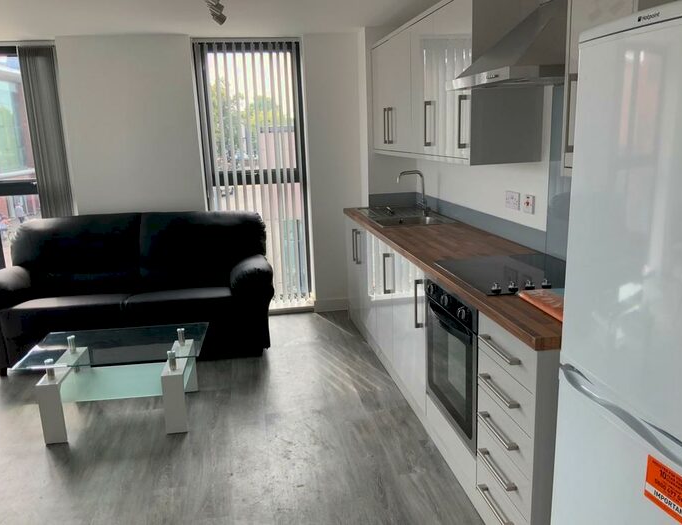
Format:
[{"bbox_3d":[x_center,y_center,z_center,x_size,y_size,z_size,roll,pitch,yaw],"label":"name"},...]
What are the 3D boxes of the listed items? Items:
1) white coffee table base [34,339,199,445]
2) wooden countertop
[{"bbox_3d":[-1.190,0.700,3.247,0.715,0.335,0.515,-3,13,-6],"label":"white coffee table base"},{"bbox_3d":[0.591,-0.106,3.267,0.600,0.043,3.110,-4,13,-10],"label":"wooden countertop"}]

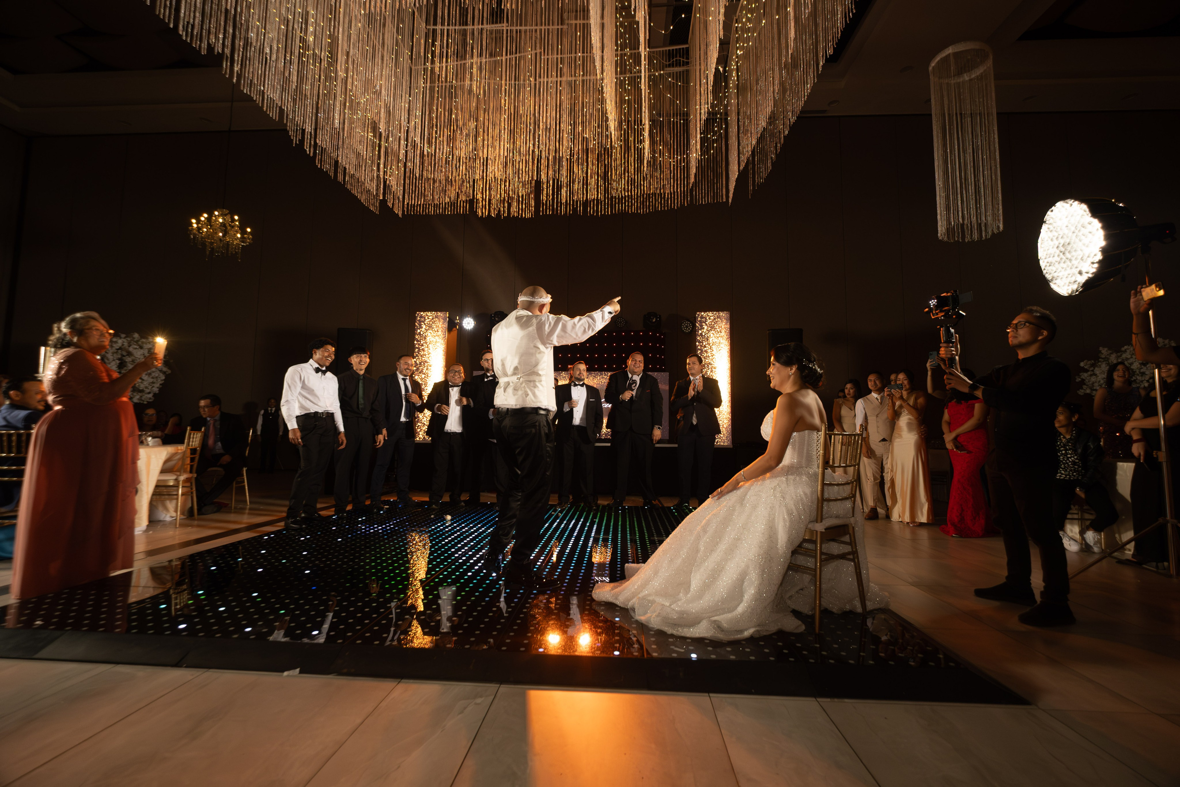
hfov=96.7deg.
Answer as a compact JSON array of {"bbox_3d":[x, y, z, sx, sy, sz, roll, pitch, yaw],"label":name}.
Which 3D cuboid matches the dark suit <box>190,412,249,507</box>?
[{"bbox_3d":[-4.243,0.739,6.013,0.620,1.140,0.720,0,-4,12],"label":"dark suit"}]

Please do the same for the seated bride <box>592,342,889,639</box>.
[{"bbox_3d":[0.700,0.407,2.739,1.360,1.345,1.000,-2,-5,36],"label":"seated bride"}]

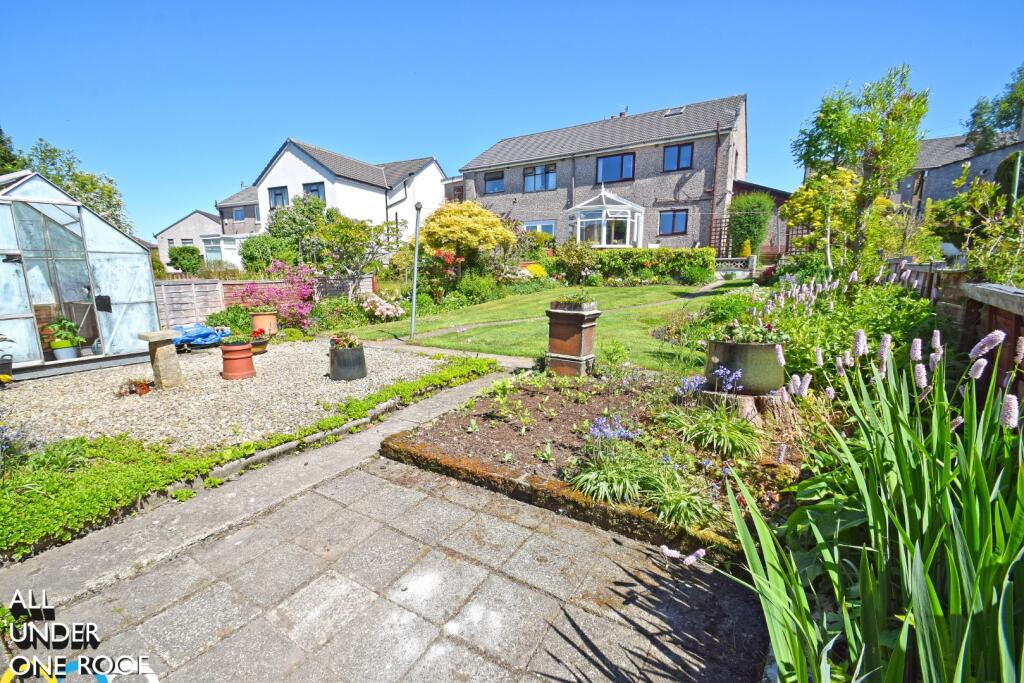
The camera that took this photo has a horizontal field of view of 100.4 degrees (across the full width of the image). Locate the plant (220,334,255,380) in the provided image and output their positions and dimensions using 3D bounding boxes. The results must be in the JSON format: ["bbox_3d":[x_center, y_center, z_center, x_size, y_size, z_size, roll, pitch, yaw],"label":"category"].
[{"bbox_3d":[-3.170,0.182,4.940,0.320,0.475,0.320,0,9,0],"label":"plant"}]

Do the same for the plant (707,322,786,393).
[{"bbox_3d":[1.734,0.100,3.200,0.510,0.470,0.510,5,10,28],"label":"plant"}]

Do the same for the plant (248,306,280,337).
[{"bbox_3d":[-4.880,-0.415,8.390,0.480,0.560,0.480,0,9,0],"label":"plant"}]

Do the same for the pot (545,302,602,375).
[{"bbox_3d":[0.621,-0.016,4.411,0.430,0.720,0.430,5,11,32],"label":"pot"}]

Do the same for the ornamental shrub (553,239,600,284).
[{"bbox_3d":[2.024,-2.415,13.363,1.250,1.330,1.200,5,11,29],"label":"ornamental shrub"}]

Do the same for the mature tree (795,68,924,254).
[{"bbox_3d":[7.020,-3.197,8.728,2.200,4.400,2.100,7,12,37],"label":"mature tree"}]

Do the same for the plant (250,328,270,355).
[{"bbox_3d":[-3.830,0.005,6.450,0.310,0.360,0.310,0,9,0],"label":"plant"}]

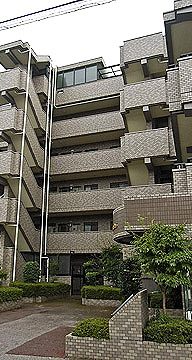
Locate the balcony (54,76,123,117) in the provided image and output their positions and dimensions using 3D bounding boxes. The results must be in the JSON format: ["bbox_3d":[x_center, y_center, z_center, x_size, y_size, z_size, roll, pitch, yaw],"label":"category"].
[{"bbox_3d":[-0.463,-6.525,25.570,5.550,1.530,1.400,-6,-18,18],"label":"balcony"}]

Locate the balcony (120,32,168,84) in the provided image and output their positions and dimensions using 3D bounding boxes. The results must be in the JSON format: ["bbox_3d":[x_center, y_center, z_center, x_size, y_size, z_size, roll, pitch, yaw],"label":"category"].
[{"bbox_3d":[2.780,-6.930,19.042,2.750,1.460,1.900,-6,-18,18],"label":"balcony"}]

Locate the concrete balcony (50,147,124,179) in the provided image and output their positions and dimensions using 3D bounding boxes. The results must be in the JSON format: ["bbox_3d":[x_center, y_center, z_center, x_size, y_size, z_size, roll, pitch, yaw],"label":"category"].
[{"bbox_3d":[-0.497,-1.130,23.959,5.450,1.530,1.400,-6,-18,18],"label":"concrete balcony"}]

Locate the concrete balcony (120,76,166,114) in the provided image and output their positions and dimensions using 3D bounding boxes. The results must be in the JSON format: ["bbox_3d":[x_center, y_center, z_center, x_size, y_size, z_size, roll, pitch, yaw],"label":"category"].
[{"bbox_3d":[2.738,-4.238,18.081,2.750,1.450,1.600,-6,-18,18],"label":"concrete balcony"}]

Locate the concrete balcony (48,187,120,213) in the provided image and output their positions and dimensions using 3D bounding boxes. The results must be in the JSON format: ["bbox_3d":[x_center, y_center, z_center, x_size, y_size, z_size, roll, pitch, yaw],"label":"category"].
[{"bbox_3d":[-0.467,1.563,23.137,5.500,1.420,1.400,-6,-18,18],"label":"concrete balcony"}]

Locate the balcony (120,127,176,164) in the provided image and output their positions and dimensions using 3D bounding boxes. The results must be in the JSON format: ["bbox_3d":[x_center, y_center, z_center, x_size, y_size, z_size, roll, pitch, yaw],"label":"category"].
[{"bbox_3d":[2.744,-1.548,17.269,2.750,1.430,1.600,-6,-18,18],"label":"balcony"}]

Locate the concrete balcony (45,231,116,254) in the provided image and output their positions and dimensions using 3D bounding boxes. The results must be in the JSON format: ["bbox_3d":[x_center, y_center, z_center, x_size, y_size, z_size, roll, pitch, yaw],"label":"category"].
[{"bbox_3d":[-0.696,4.282,22.402,5.000,1.390,1.400,-6,-18,18],"label":"concrete balcony"}]

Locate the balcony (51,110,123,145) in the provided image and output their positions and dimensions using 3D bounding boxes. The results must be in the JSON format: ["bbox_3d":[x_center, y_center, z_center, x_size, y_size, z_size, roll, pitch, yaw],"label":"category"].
[{"bbox_3d":[-0.503,-3.782,24.759,5.450,1.450,1.400,-6,-18,18],"label":"balcony"}]

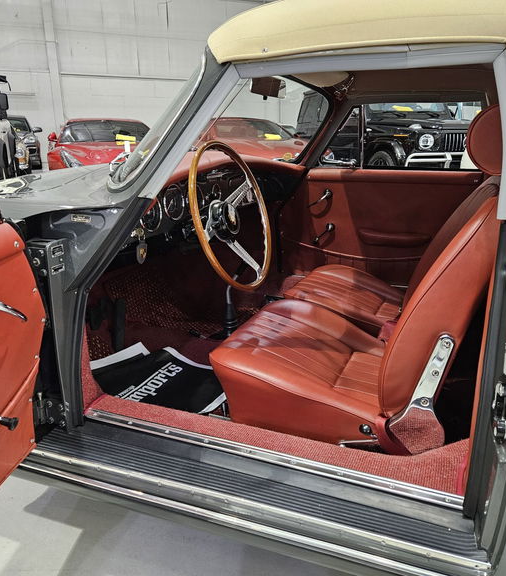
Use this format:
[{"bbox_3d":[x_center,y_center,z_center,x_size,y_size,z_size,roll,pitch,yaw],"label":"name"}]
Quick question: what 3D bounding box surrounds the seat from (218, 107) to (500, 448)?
[{"bbox_3d":[0.300,-0.029,1.349,0.772,0.861,0.475,7,18,21],"label":"seat"}]

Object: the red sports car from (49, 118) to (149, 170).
[{"bbox_3d":[-2.620,-2.351,9.058,1.950,1.280,4.650,-6,18,-20],"label":"red sports car"}]

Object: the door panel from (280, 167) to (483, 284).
[{"bbox_3d":[0.511,-0.230,2.192,0.842,0.554,0.099,7,18,21],"label":"door panel"}]

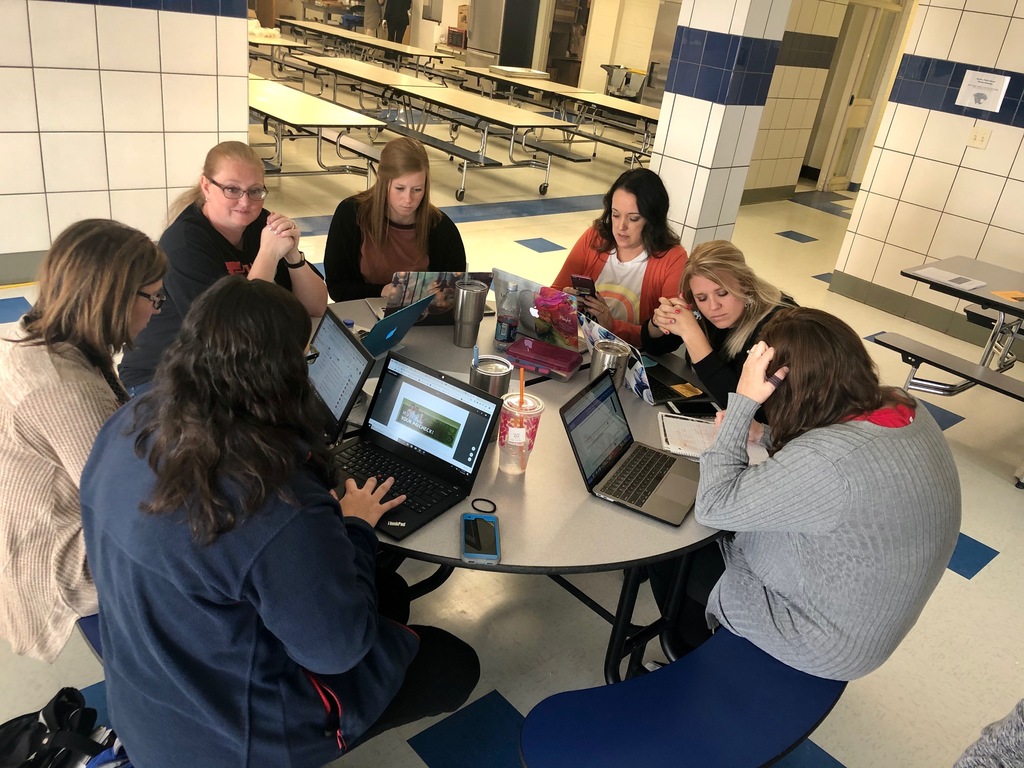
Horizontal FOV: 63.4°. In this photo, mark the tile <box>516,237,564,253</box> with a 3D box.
[{"bbox_3d":[0.228,-1.080,6.476,0.304,0.008,0.304,-15,34,-40],"label":"tile"}]

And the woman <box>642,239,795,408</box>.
[{"bbox_3d":[0.620,0.114,2.636,0.700,1.190,0.500,-12,32,-37],"label":"woman"}]

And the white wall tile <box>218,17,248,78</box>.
[{"bbox_3d":[-1.543,-1.857,4.571,0.172,0.301,0.015,-14,34,-39],"label":"white wall tile"}]

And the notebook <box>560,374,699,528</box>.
[{"bbox_3d":[0.309,0.141,1.983,0.328,0.194,0.304,19,27,21],"label":"notebook"}]

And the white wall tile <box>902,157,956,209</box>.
[{"bbox_3d":[2.868,-1.373,5.691,0.012,0.302,0.304,-15,34,-40],"label":"white wall tile"}]

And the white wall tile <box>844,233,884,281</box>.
[{"bbox_3d":[2.579,-0.921,6.055,0.015,0.301,0.221,-15,34,-40],"label":"white wall tile"}]

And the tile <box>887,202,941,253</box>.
[{"bbox_3d":[2.827,-1.098,5.823,0.012,0.302,0.304,-15,34,-40],"label":"tile"}]

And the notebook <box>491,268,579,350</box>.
[{"bbox_3d":[0.135,-0.264,2.740,0.313,0.223,0.297,22,28,26],"label":"notebook"}]

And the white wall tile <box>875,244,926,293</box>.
[{"bbox_3d":[2.785,-0.824,5.955,0.012,0.302,0.304,-15,34,-40],"label":"white wall tile"}]

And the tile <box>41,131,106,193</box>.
[{"bbox_3d":[-2.302,-1.169,4.368,0.305,0.305,0.012,-14,34,-39],"label":"tile"}]

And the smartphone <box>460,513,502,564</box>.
[{"bbox_3d":[-0.065,0.319,1.704,0.078,0.014,0.152,6,26,-6],"label":"smartphone"}]

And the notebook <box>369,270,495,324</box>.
[{"bbox_3d":[-0.269,-0.307,2.642,0.321,0.216,0.310,-3,28,-23],"label":"notebook"}]

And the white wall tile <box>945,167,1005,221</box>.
[{"bbox_3d":[3.071,-1.248,5.494,0.012,0.302,0.304,-15,34,-40],"label":"white wall tile"}]

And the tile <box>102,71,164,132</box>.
[{"bbox_3d":[-1.996,-1.482,4.361,0.301,0.301,0.015,-14,34,-39],"label":"tile"}]

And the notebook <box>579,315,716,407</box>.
[{"bbox_3d":[0.398,-0.093,2.497,0.324,0.195,0.318,-7,29,-29],"label":"notebook"}]

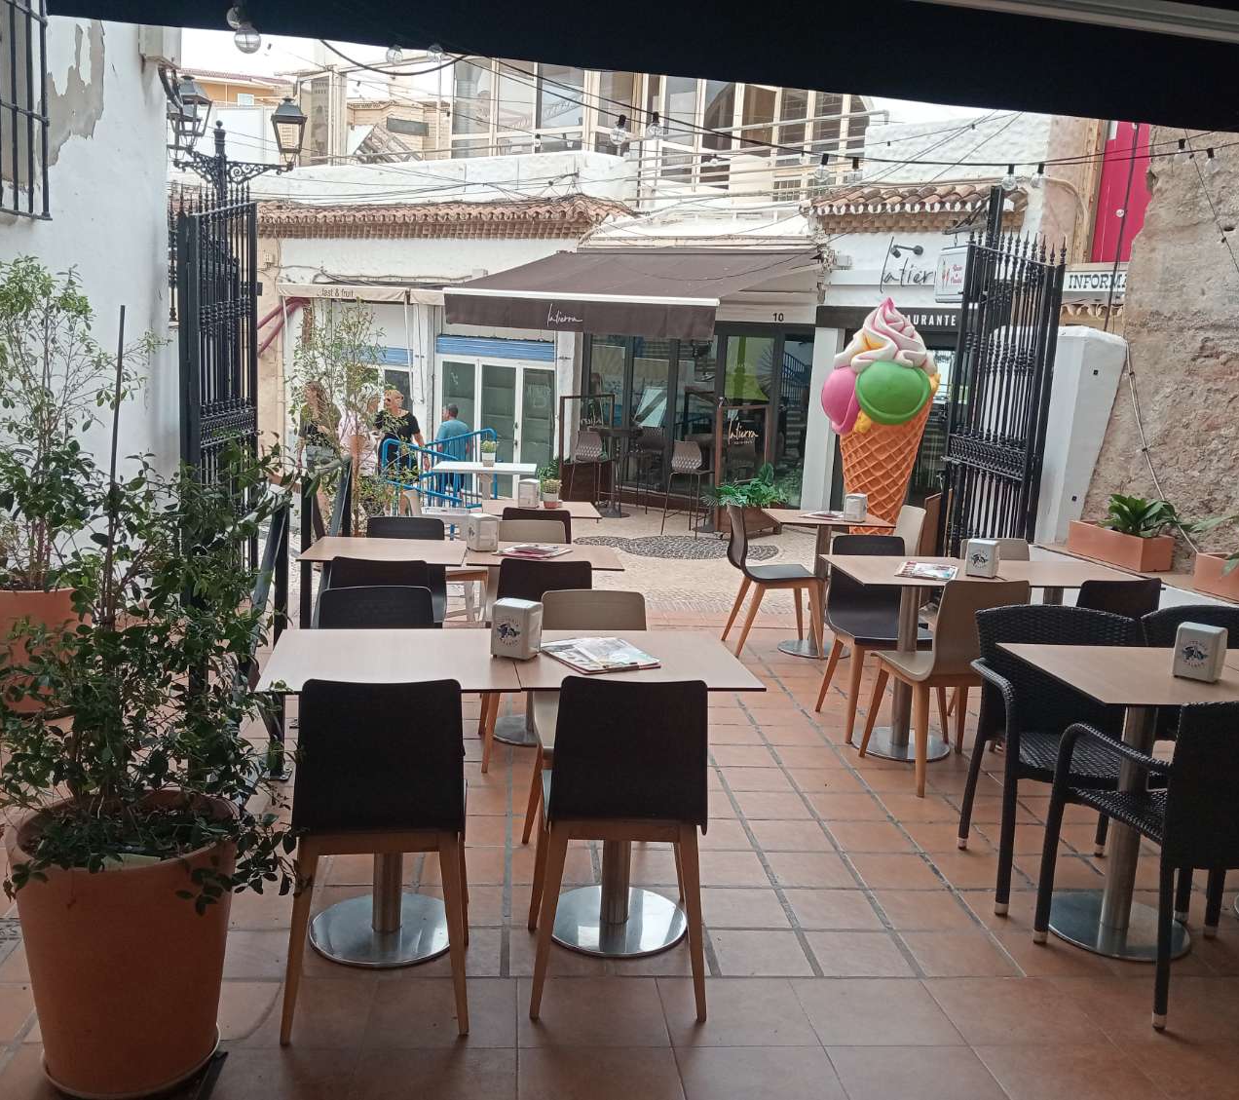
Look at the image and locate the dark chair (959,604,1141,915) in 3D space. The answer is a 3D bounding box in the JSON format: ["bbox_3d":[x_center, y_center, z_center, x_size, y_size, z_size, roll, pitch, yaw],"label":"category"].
[{"bbox_3d":[1.396,0.615,3.627,0.570,0.830,0.580,3,9,-2],"label":"dark chair"}]

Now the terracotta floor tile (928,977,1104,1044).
[{"bbox_3d":[0.973,1.141,2.921,0.340,0.010,0.310,2,10,-6],"label":"terracotta floor tile"}]

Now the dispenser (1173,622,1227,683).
[{"bbox_3d":[1.591,0.280,3.242,0.105,0.140,0.088,10,12,36],"label":"dispenser"}]

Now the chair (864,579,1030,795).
[{"bbox_3d":[1.265,0.466,4.551,0.450,0.820,0.480,0,9,-15],"label":"chair"}]

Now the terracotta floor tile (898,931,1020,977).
[{"bbox_3d":[0.907,1.089,3.179,0.250,0.012,0.250,2,9,-6],"label":"terracotta floor tile"}]

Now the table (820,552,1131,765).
[{"bbox_3d":[1.487,0.459,4.953,1.235,0.742,0.625,2,10,-8],"label":"table"}]

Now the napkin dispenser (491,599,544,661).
[{"bbox_3d":[-0.269,0.206,3.085,0.106,0.141,0.088,6,10,14],"label":"napkin dispenser"}]

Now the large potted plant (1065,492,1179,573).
[{"bbox_3d":[2.812,-0.129,6.620,0.220,0.380,0.640,0,9,-16],"label":"large potted plant"}]

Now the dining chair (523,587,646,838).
[{"bbox_3d":[-0.052,0.565,3.513,0.440,0.820,0.480,1,9,-10],"label":"dining chair"}]

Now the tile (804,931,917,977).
[{"bbox_3d":[0.639,1.081,3.158,0.245,0.010,0.240,2,10,-6],"label":"tile"}]

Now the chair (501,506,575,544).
[{"bbox_3d":[-0.422,0.164,5.873,0.435,0.815,0.500,2,9,-6],"label":"chair"}]

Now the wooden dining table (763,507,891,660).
[{"bbox_3d":[1.085,0.196,6.404,0.600,0.742,0.600,2,9,-5],"label":"wooden dining table"}]

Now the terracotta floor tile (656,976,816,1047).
[{"bbox_3d":[0.278,1.114,2.855,0.340,0.010,0.310,2,10,-6],"label":"terracotta floor tile"}]

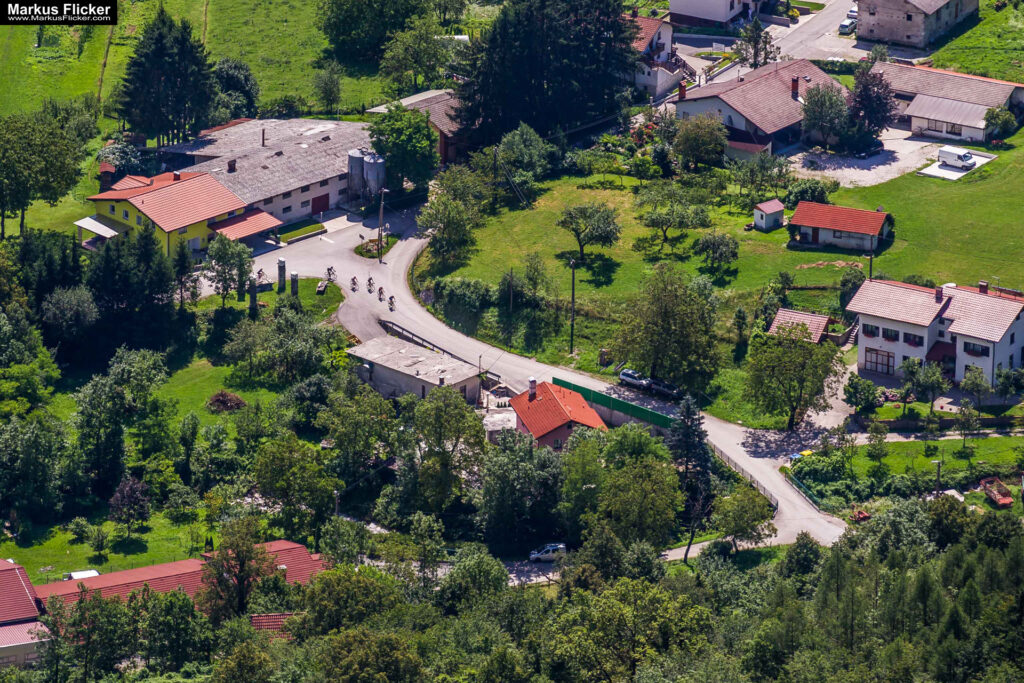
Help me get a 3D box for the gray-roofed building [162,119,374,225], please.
[{"bbox_3d":[-31.963,-21.745,709.202,25.708,6.900,21.852,-19,30,-37],"label":"gray-roofed building"}]

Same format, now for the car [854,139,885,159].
[{"bbox_3d":[44.806,-24.496,713.039,1.800,1.620,4.400,20,30,39],"label":"car"}]

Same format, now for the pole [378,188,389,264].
[{"bbox_3d":[-15.462,-13.793,680.103,1.100,9.600,0.500,0,22,0],"label":"pole"}]

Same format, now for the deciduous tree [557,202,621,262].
[{"bbox_3d":[9.056,-12.946,676.703,7.300,6.600,7.000,0,22,0],"label":"deciduous tree"}]

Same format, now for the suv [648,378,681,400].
[{"bbox_3d":[17.565,5.418,648.908,4.100,1.600,1.750,17,28,36],"label":"suv"}]

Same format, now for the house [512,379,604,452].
[{"bbox_3d":[5.237,9.404,637.696,8.388,7.300,10.884,-6,23,-15],"label":"house"}]

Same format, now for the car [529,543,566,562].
[{"bbox_3d":[4.068,23.958,642.938,4.150,1.780,1.750,-2,22,-5],"label":"car"}]

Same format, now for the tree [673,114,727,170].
[{"bbox_3d":[22.970,-24.355,695.796,6.400,6.300,6.200,0,22,0],"label":"tree"}]

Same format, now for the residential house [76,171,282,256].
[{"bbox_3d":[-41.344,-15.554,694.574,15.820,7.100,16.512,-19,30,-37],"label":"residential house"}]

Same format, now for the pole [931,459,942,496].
[{"bbox_3d":[47.158,15.183,631.596,1.050,4.460,0.300,0,23,0],"label":"pole"}]

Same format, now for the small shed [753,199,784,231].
[{"bbox_3d":[31.210,-15.428,689.631,3.000,2.650,2.200,-19,29,-38],"label":"small shed"}]

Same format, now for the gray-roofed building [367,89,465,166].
[{"bbox_3d":[-8.944,-28.163,717.565,10.500,5.900,15.500,-18,28,-38],"label":"gray-roofed building"}]

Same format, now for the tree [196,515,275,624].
[{"bbox_3d":[-29.566,25.305,605.491,8.341,14.520,8.341,0,23,0],"label":"tree"}]

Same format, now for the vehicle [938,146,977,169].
[{"bbox_3d":[55.515,-22.957,709.113,4.800,1.970,1.880,16,27,33],"label":"vehicle"}]

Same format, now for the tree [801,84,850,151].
[{"bbox_3d":[40.059,-28.523,722.992,6.114,8.440,6.114,0,23,0],"label":"tree"}]

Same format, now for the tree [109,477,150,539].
[{"bbox_3d":[-42.328,18.402,628.143,4.648,7.280,4.648,0,23,0],"label":"tree"}]

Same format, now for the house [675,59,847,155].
[{"bbox_3d":[30.493,-29.987,709.861,15.900,6.100,17.000,16,27,35],"label":"house"}]

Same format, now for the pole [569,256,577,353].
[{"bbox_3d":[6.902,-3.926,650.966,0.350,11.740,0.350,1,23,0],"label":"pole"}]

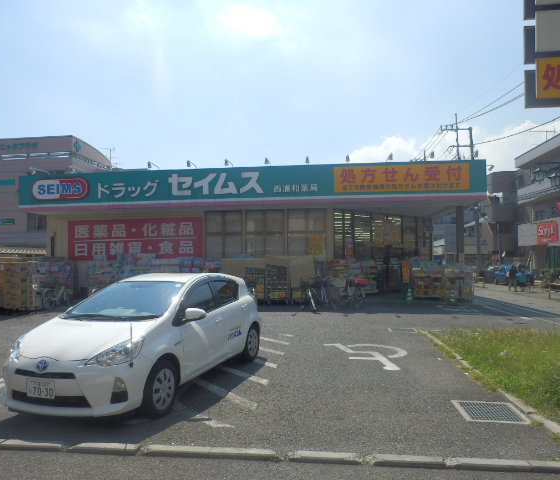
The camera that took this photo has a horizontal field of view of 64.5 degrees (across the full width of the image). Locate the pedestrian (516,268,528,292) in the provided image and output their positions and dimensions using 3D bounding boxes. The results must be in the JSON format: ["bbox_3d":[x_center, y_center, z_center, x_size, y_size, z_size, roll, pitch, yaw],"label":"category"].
[{"bbox_3d":[13.937,2.345,25.500,0.500,1.350,0.350,-1,-2,7],"label":"pedestrian"}]

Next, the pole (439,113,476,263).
[{"bbox_3d":[12.956,-3.017,31.500,2.400,11.700,0.600,-1,-2,7],"label":"pole"}]

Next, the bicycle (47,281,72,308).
[{"bbox_3d":[-7.983,1.978,16.100,0.550,1.050,1.750,-1,-2,7],"label":"bicycle"}]

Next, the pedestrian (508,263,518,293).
[{"bbox_3d":[13.437,2.230,25.500,0.520,1.580,0.400,-1,-2,7],"label":"pedestrian"}]

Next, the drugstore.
[{"bbox_3d":[-0.673,0.185,23.179,17.450,5.080,14.000,-1,-2,7],"label":"drugstore"}]

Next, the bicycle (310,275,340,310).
[{"bbox_3d":[1.521,1.809,15.000,0.550,1.050,1.750,0,-2,-10],"label":"bicycle"}]

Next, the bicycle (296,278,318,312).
[{"bbox_3d":[0.917,1.818,14.800,0.550,1.050,1.750,0,-2,-15],"label":"bicycle"}]

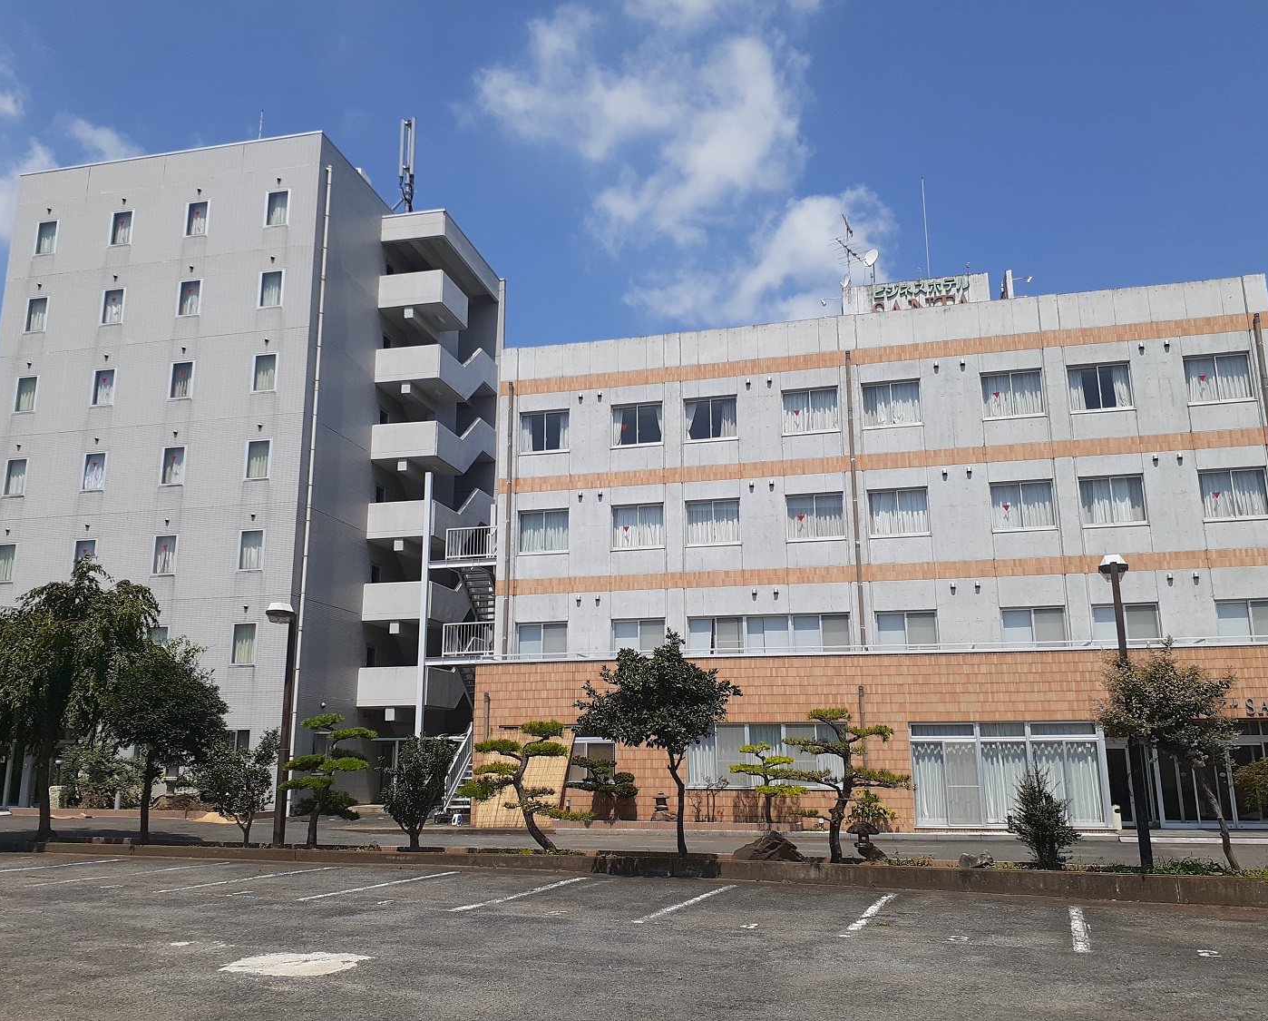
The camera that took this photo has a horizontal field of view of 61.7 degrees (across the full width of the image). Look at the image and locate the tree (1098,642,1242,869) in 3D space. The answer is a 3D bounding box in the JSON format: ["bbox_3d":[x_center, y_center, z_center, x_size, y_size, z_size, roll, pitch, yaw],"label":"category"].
[{"bbox_3d":[7.988,3.638,15.828,1.919,3.273,1.823,-3,-14,14],"label":"tree"}]

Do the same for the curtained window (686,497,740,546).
[{"bbox_3d":[2.243,0.363,29.870,1.577,1.348,0.150,-3,-14,14],"label":"curtained window"}]

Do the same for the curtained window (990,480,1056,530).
[{"bbox_3d":[10.165,-0.116,27.755,1.579,1.321,0.150,-3,-14,13],"label":"curtained window"}]

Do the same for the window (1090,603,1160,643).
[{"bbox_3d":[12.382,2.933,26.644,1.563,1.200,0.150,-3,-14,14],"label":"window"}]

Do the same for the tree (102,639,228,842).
[{"bbox_3d":[-9.776,4.723,22.040,2.299,4.122,2.184,6,-14,-23],"label":"tree"}]

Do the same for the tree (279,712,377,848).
[{"bbox_3d":[-5.884,5.191,20.432,1.813,2.500,1.631,-3,-14,14],"label":"tree"}]

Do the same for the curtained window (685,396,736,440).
[{"bbox_3d":[2.287,-2.713,31.628,1.590,1.341,0.150,-3,-13,13],"label":"curtained window"}]

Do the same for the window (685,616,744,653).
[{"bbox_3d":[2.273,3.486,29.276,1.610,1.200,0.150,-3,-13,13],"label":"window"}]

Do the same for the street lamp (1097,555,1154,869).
[{"bbox_3d":[7.653,3.026,16.398,0.500,4.779,0.620,-6,-15,24],"label":"street lamp"}]

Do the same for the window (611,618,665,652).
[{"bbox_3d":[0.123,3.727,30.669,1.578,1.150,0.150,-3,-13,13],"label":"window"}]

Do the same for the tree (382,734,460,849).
[{"bbox_3d":[-4.072,5.341,20.245,1.480,2.100,1.350,2,-13,-11],"label":"tree"}]

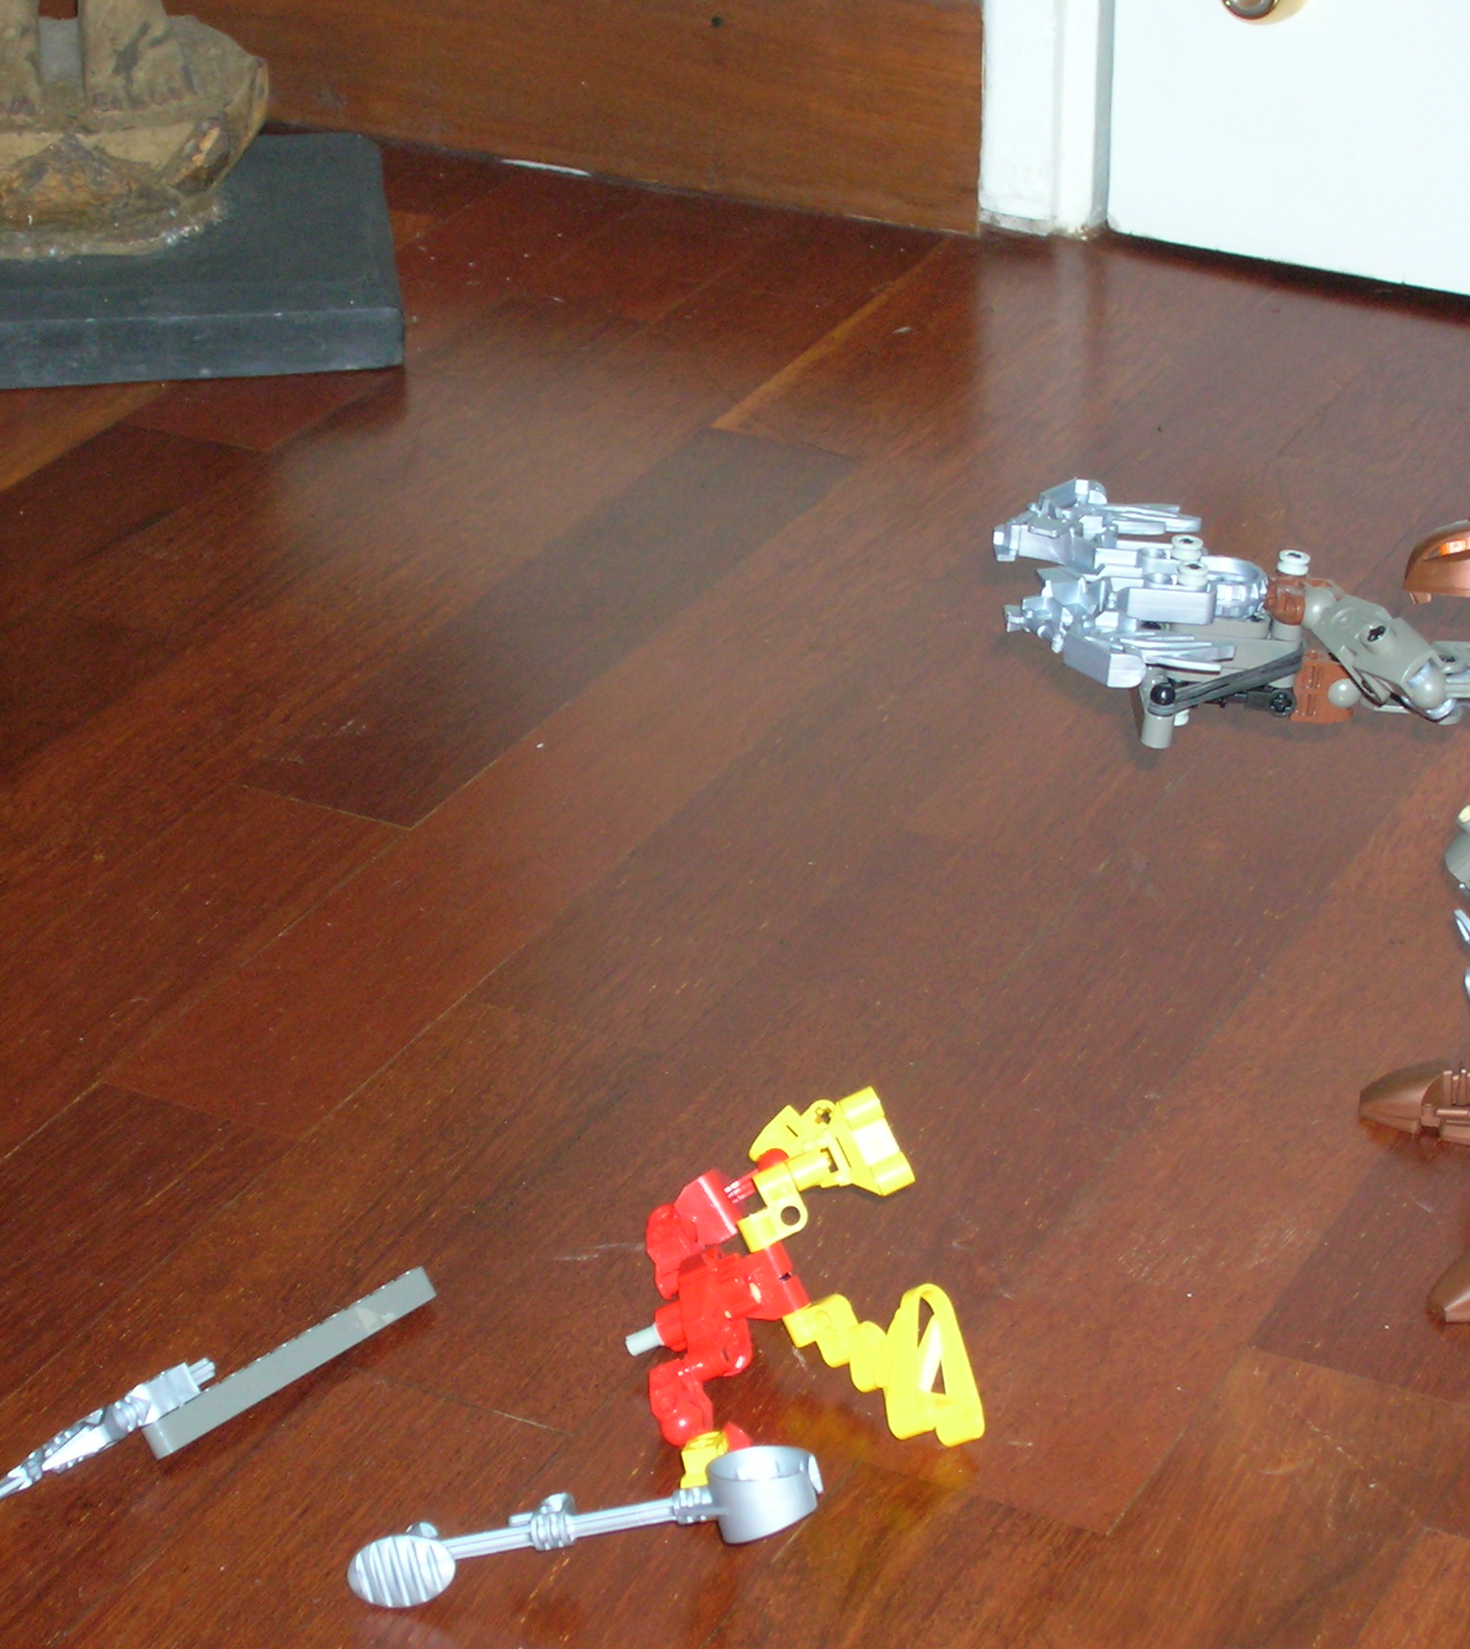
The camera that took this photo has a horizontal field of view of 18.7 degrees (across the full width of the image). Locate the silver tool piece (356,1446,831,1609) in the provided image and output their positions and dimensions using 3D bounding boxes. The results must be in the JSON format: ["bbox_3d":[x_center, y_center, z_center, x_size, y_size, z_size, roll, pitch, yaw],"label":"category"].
[{"bbox_3d":[-0.032,0.152,0.973,0.109,0.021,0.024,-9,29,-17],"label":"silver tool piece"}]

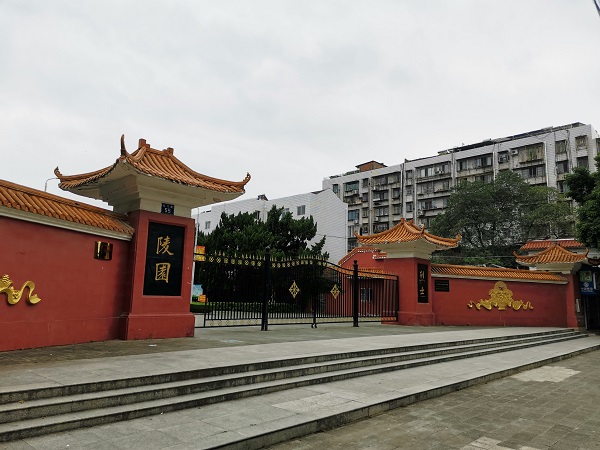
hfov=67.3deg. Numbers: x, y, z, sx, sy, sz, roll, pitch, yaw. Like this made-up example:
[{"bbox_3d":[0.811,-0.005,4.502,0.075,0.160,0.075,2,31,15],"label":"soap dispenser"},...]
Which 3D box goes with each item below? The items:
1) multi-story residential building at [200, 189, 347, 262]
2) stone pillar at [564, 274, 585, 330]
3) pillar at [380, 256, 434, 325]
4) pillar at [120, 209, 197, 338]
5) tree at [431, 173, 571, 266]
[{"bbox_3d":[-6.177,4.639,73.254,28.000,17.034,8.400,-7,-13,42],"label":"multi-story residential building"},{"bbox_3d":[15.739,4.563,27.049,1.800,3.031,1.800,-7,-13,42],"label":"stone pillar"},{"bbox_3d":[5.869,3.666,24.647,2.058,3.489,2.009,-7,-13,42],"label":"pillar"},{"bbox_3d":[-4.554,1.546,13.576,2.019,3.499,2.019,-7,-13,42],"label":"pillar"},{"bbox_3d":[18.320,1.650,41.457,12.000,13.715,11.500,-3,-10,24],"label":"tree"}]

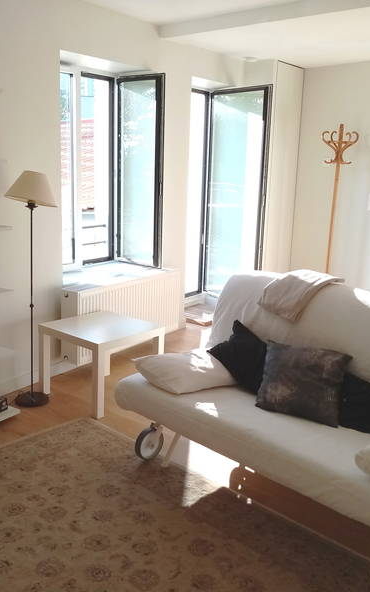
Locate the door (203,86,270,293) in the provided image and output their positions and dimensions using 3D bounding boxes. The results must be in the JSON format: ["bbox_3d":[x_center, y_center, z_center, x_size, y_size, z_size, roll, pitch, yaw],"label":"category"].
[{"bbox_3d":[0.453,-0.894,5.520,0.080,1.950,0.900,-6,16,-30],"label":"door"}]

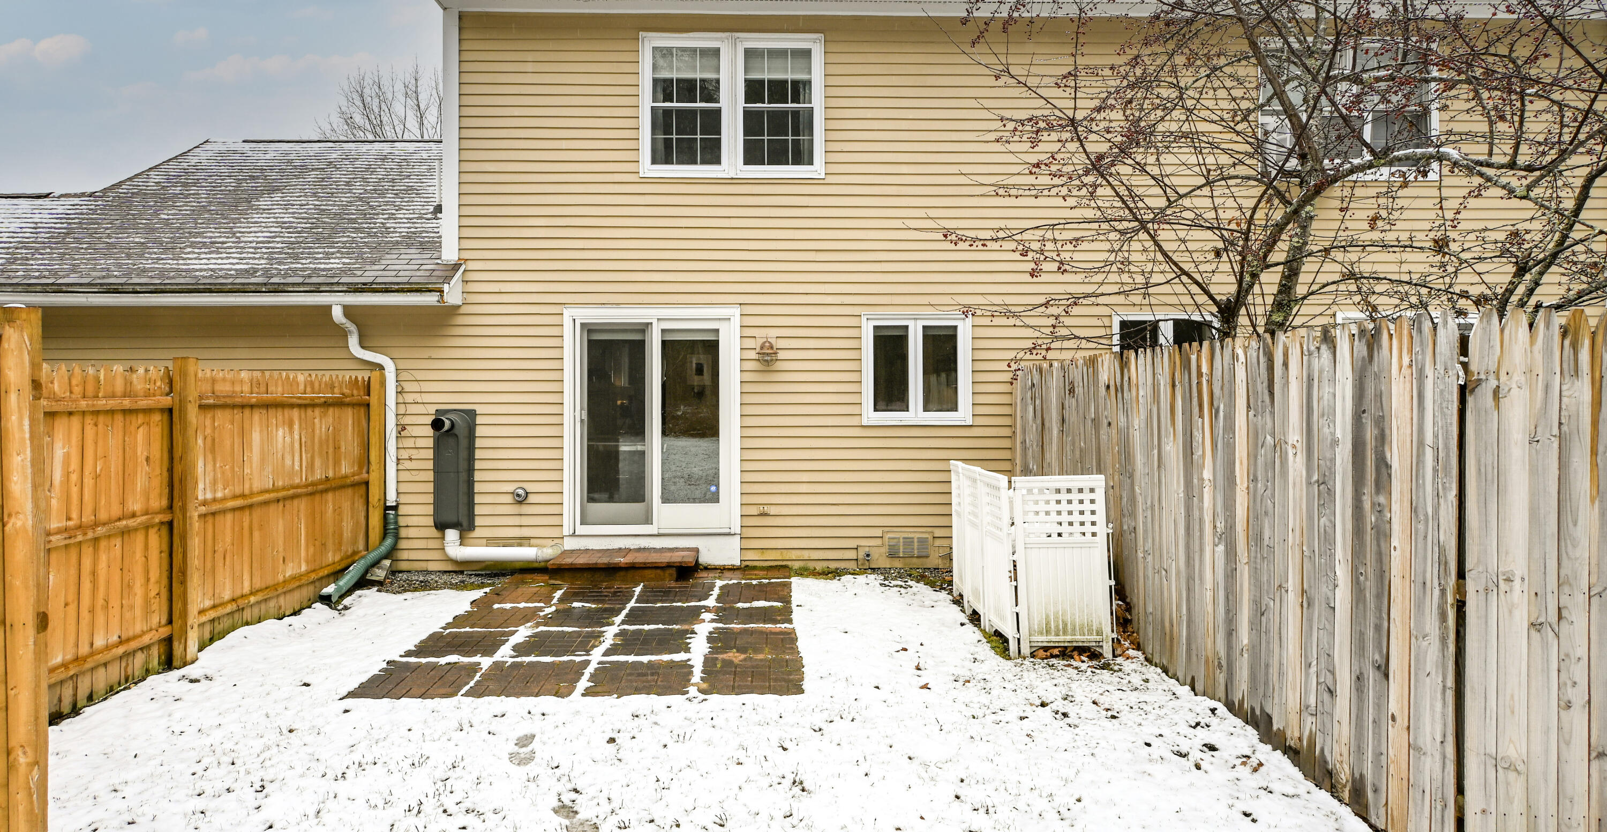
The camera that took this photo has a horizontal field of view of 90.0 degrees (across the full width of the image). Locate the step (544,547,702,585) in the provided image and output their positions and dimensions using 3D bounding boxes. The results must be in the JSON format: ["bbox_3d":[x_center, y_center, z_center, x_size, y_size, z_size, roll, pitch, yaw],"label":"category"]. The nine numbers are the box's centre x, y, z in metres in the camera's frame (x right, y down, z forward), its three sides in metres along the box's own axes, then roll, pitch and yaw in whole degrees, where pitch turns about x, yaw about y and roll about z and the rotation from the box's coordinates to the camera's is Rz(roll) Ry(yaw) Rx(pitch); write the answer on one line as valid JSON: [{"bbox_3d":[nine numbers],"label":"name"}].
[{"bbox_3d":[-1.573,1.345,7.170,1.225,0.200,0.600,0,0,-5],"label":"step"}]

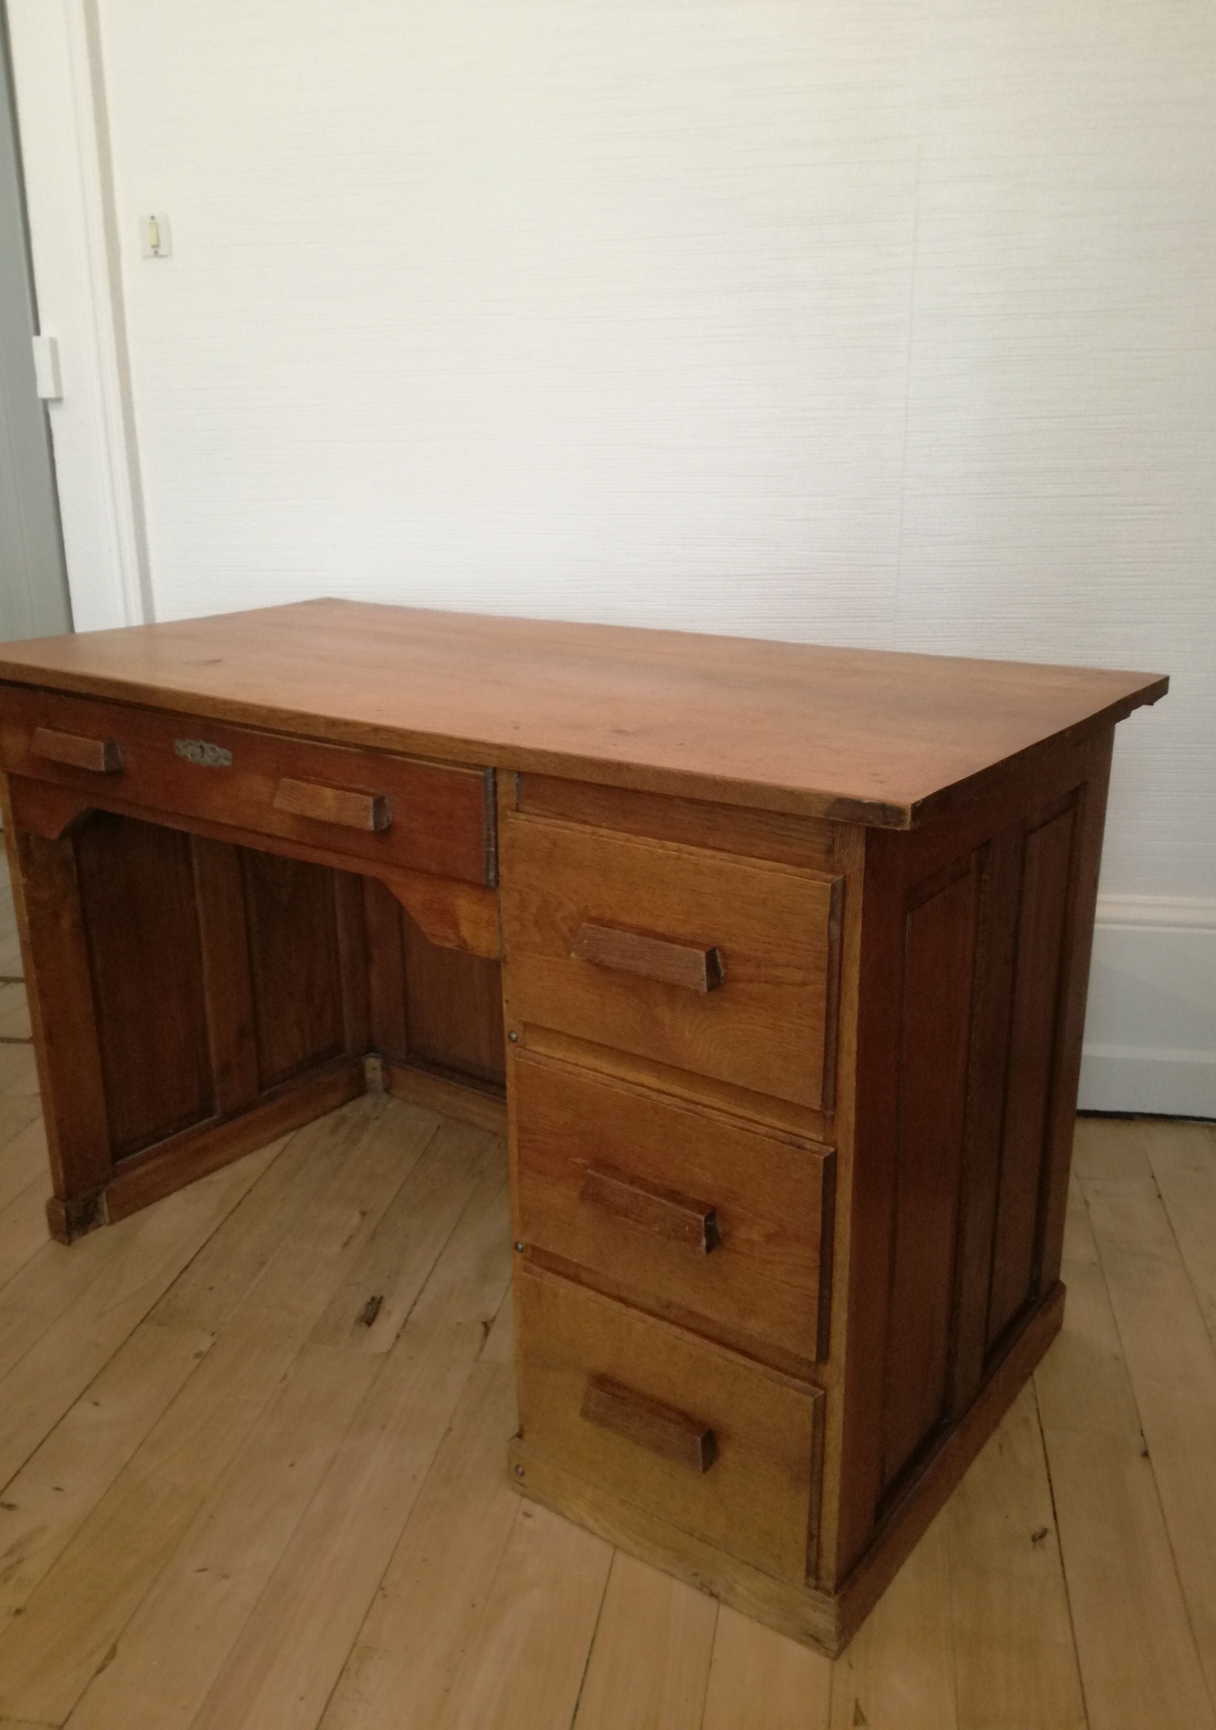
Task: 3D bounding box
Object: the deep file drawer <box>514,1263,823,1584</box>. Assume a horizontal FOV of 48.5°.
[{"bbox_3d":[0.169,0.454,1.382,0.323,0.206,0.491,11,20,35],"label":"deep file drawer"}]

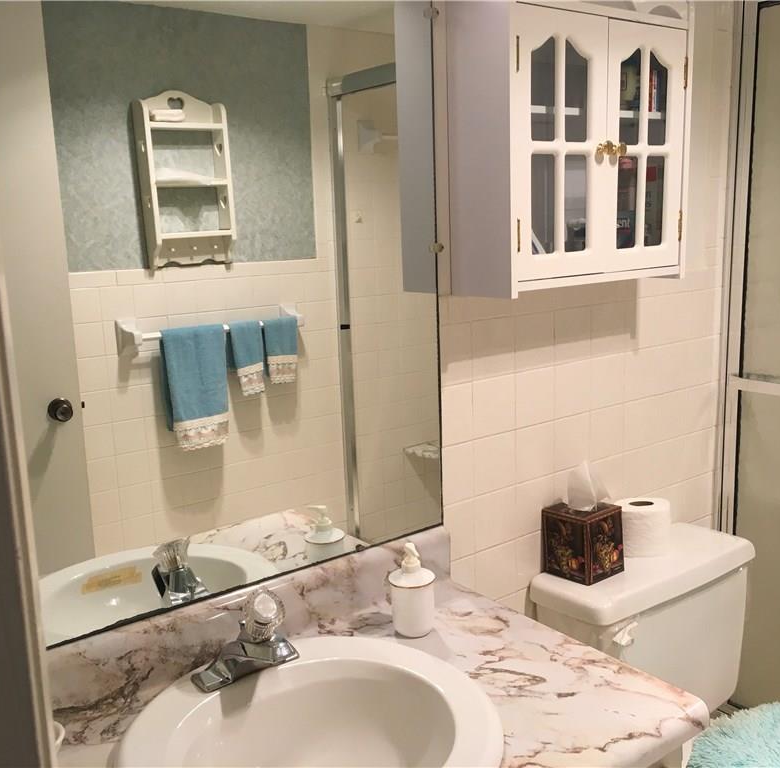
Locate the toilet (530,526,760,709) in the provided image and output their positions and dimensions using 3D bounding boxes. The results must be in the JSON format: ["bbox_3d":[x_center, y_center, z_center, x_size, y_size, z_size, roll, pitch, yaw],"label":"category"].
[{"bbox_3d":[0.686,0.754,1.609,0.515,0.740,0.690,-10,13,-36],"label":"toilet"}]

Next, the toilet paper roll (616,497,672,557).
[{"bbox_3d":[0.530,0.298,1.803,0.115,0.095,0.115,-2,11,0],"label":"toilet paper roll"}]

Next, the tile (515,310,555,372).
[{"bbox_3d":[0.272,-0.081,1.629,0.108,0.108,0.008,-10,13,-37],"label":"tile"}]

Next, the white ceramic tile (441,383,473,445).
[{"bbox_3d":[0.121,0.055,1.543,0.072,0.108,0.011,-10,13,-36],"label":"white ceramic tile"}]

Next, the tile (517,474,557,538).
[{"bbox_3d":[0.287,0.242,1.701,0.108,0.108,0.011,-10,13,-36],"label":"tile"}]

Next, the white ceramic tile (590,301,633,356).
[{"bbox_3d":[0.444,-0.112,1.761,0.108,0.108,0.008,-10,13,-37],"label":"white ceramic tile"}]

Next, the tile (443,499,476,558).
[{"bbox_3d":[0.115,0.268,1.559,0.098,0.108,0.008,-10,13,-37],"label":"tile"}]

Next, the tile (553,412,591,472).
[{"bbox_3d":[0.366,0.117,1.734,0.108,0.108,0.008,-10,13,-37],"label":"tile"}]

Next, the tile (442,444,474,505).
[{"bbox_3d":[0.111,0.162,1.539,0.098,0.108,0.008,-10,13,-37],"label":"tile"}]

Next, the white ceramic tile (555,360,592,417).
[{"bbox_3d":[0.366,0.011,1.725,0.108,0.108,0.011,-10,13,-36],"label":"white ceramic tile"}]

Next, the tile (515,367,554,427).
[{"bbox_3d":[0.279,0.027,1.661,0.108,0.108,0.011,-10,13,-36],"label":"tile"}]

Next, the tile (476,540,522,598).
[{"bbox_3d":[0.201,0.361,1.641,0.108,0.108,0.008,-10,13,-37],"label":"tile"}]

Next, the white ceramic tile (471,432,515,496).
[{"bbox_3d":[0.194,0.147,1.602,0.108,0.108,0.008,-10,13,-37],"label":"white ceramic tile"}]

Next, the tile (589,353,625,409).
[{"bbox_3d":[0.448,-0.005,1.780,0.108,0.108,0.008,-10,13,-37],"label":"tile"}]

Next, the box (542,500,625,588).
[{"bbox_3d":[0.380,0.307,1.688,0.114,0.130,0.110,-11,14,-40],"label":"box"}]

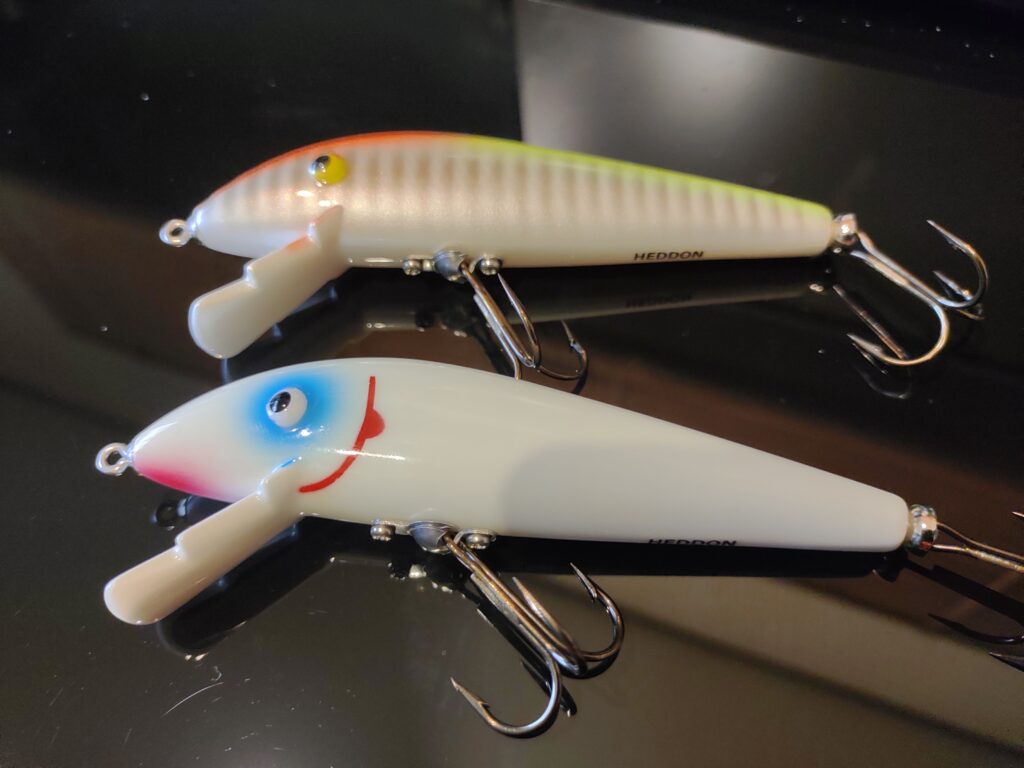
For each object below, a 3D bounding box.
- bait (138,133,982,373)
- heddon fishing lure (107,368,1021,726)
[{"bbox_3d":[0.011,-0.024,0.147,0.151,0.021,0.053,0,64,0],"label":"bait"},{"bbox_3d":[0.012,0.023,0.119,0.157,0.021,0.055,4,63,3],"label":"heddon fishing lure"}]

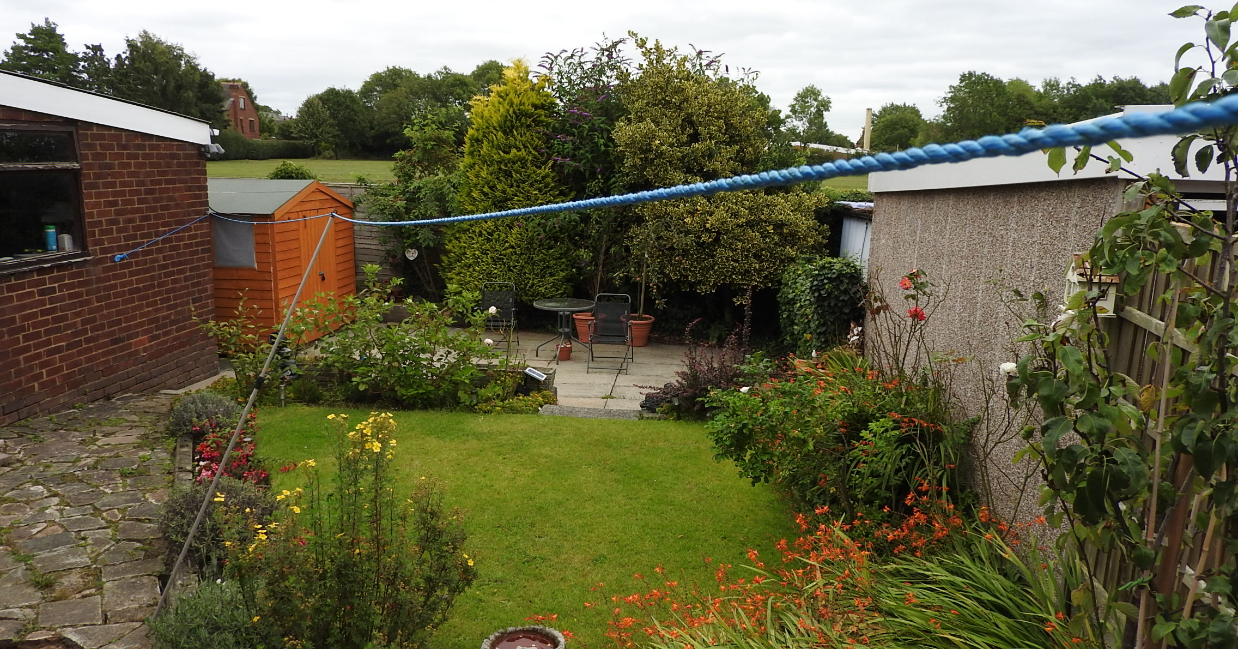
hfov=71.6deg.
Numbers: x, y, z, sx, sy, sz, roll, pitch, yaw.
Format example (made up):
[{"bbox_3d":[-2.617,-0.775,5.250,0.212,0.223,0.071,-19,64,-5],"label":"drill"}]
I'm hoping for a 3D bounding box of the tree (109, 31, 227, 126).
[{"bbox_3d":[-37.682,-19.568,71.036,9.600,10.200,9.000,2,11,0],"label":"tree"}]

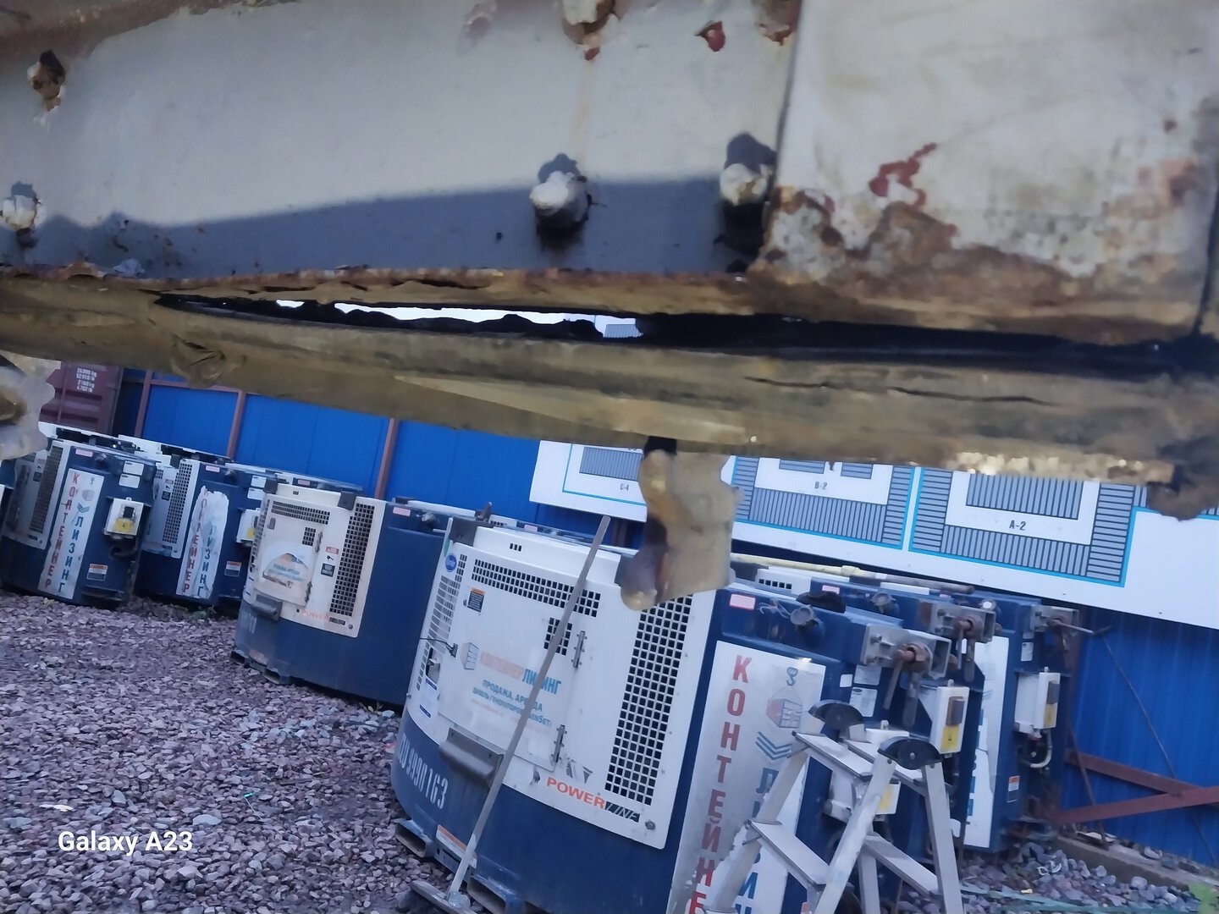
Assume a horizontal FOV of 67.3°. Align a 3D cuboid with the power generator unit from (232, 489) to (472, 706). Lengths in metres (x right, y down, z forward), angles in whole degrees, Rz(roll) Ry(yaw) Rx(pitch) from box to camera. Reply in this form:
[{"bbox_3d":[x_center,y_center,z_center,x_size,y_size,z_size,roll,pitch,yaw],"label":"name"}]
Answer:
[{"bbox_3d":[-1.691,0.731,5.427,2.412,1.098,0.672,7,-6,45],"label":"power generator unit"}]

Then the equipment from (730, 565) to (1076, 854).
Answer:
[{"bbox_3d":[1.227,1.267,5.333,0.950,1.260,2.330,12,-5,-43],"label":"equipment"}]

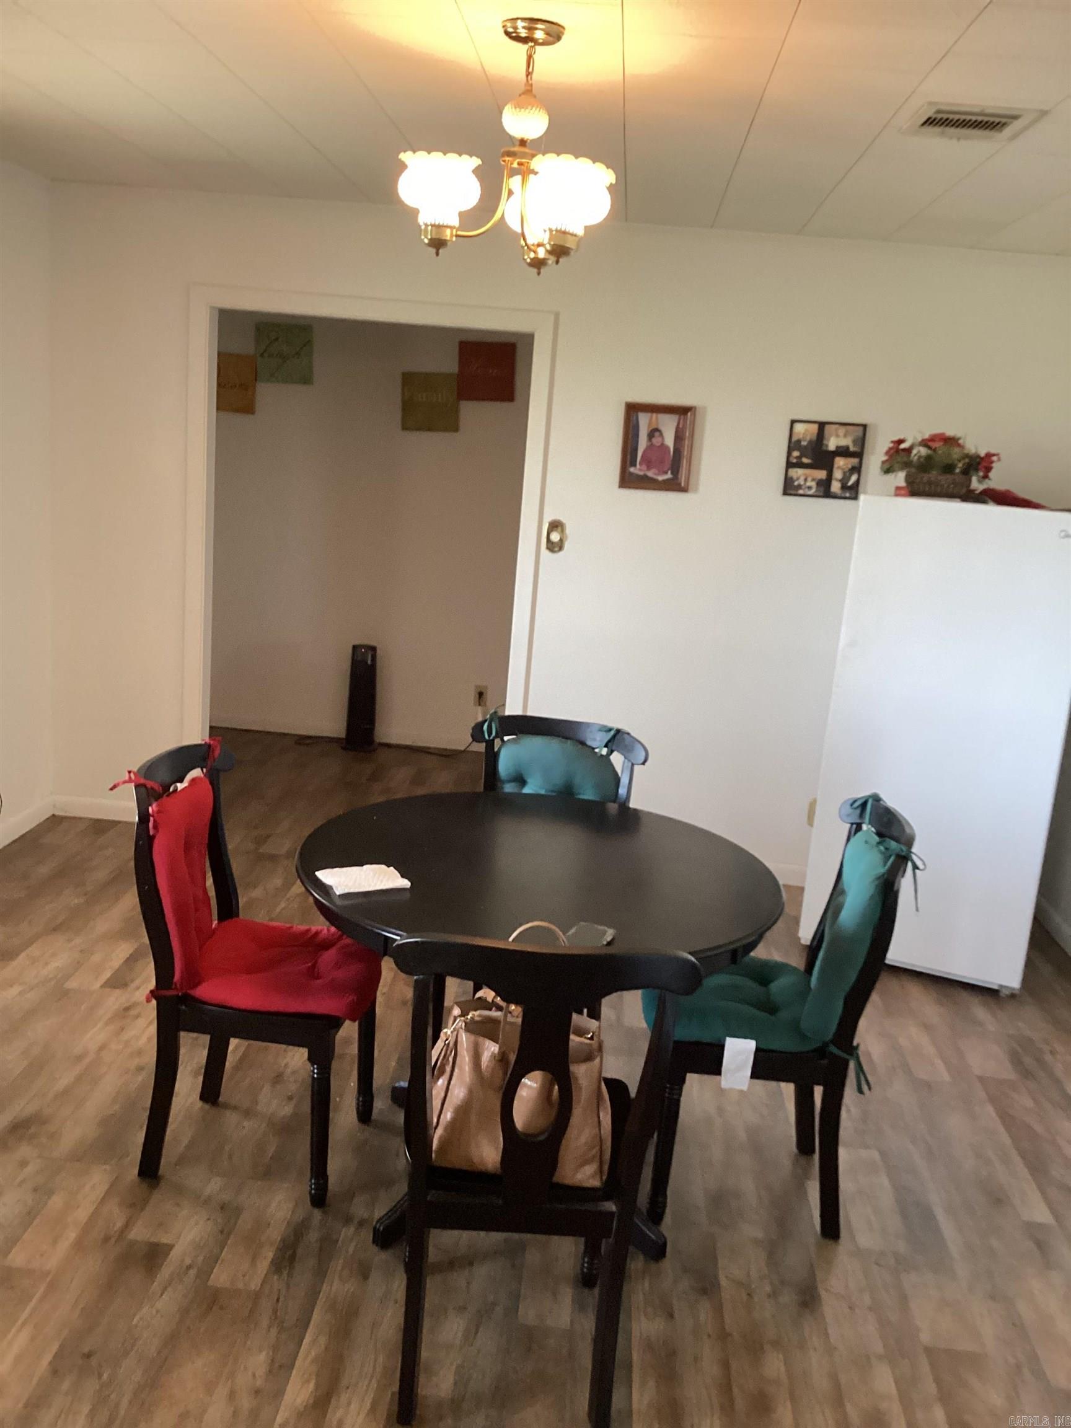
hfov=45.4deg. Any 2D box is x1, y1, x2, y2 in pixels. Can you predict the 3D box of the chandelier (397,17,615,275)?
[{"bbox_3d":[-0.038,-1.092,2.465,0.430,0.440,0.420,5,13,3],"label":"chandelier"}]

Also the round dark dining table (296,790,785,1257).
[{"bbox_3d":[-0.031,0.701,2.939,1.080,0.760,1.080,4,12,-1],"label":"round dark dining table"}]

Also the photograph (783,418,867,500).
[{"bbox_3d":[1.069,-0.936,4.719,0.276,0.276,0.020,5,13,3],"label":"photograph"}]

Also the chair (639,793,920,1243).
[{"bbox_3d":[0.507,0.653,2.919,0.505,0.945,0.470,5,12,2],"label":"chair"}]

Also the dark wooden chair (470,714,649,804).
[{"bbox_3d":[-0.010,0.518,3.344,0.470,0.945,0.505,7,13,11],"label":"dark wooden chair"}]

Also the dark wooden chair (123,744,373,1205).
[{"bbox_3d":[-0.614,0.566,2.913,0.505,0.945,0.470,6,13,7],"label":"dark wooden chair"}]

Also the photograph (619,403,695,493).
[{"bbox_3d":[0.454,-0.987,4.753,0.254,0.308,0.025,5,13,3],"label":"photograph"}]

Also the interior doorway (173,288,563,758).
[{"bbox_3d":[-0.684,-0.509,5.006,1.370,2.120,0.140,5,13,3],"label":"interior doorway"}]

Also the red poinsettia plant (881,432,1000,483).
[{"bbox_3d":[1.386,-0.860,4.387,0.410,0.215,0.280,6,13,9],"label":"red poinsettia plant"}]

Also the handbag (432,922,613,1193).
[{"bbox_3d":[-0.020,0.566,2.258,0.340,0.420,0.180,6,13,8],"label":"handbag"}]

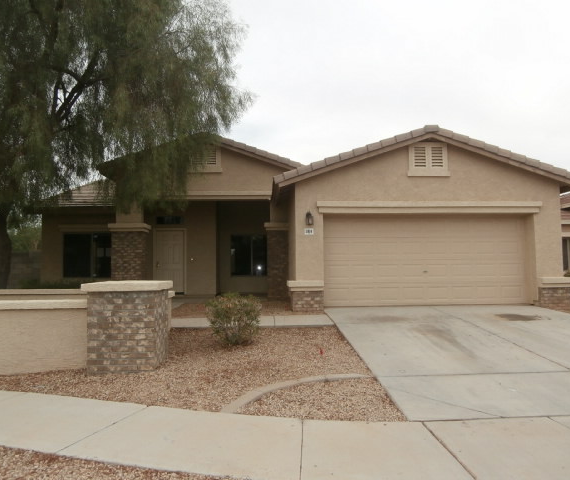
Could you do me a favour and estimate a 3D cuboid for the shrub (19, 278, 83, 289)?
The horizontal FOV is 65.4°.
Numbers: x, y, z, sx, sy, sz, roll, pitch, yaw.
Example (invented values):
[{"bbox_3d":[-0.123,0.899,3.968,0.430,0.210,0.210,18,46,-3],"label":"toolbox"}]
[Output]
[{"bbox_3d":[-6.930,1.480,13.150,1.850,0.650,0.950,0,-2,-3],"label":"shrub"}]

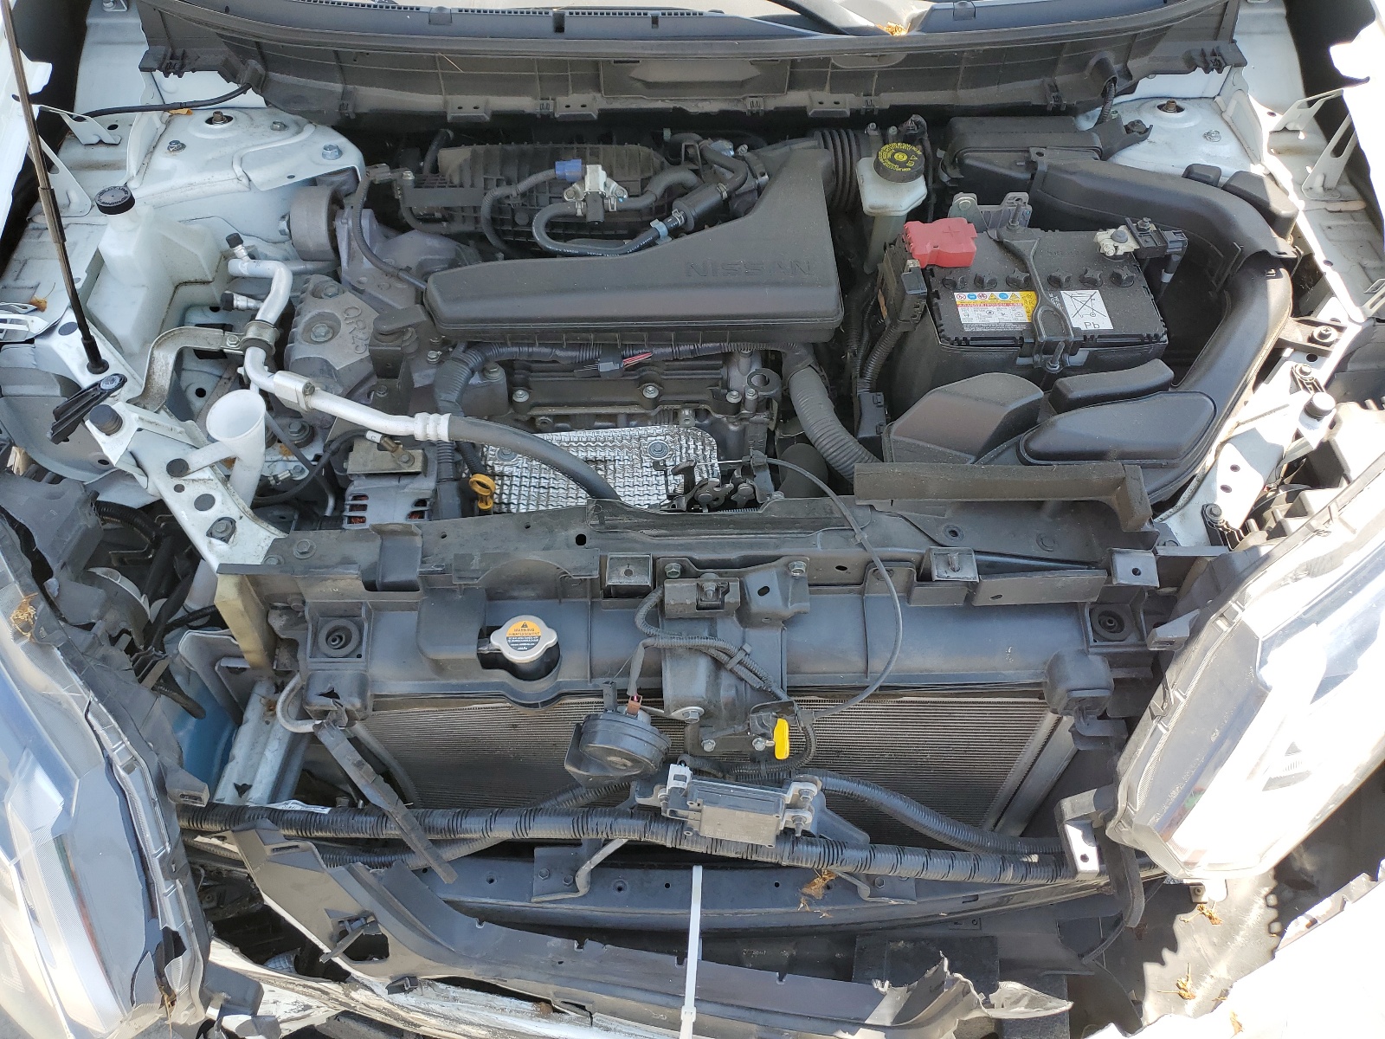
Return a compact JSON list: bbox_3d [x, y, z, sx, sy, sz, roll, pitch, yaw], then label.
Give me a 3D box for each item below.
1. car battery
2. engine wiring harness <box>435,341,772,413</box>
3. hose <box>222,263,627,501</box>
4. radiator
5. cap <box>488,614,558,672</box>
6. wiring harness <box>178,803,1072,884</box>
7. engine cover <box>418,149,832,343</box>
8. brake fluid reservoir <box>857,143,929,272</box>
[{"bbox_3d":[0.369,-0.206,1.187,0.234,0.213,0.175,-1,54,0],"label":"car battery"},{"bbox_3d":[-0.088,-0.145,1.064,0.335,0.055,0.050,-1,54,-1],"label":"engine wiring harness"},{"bbox_3d":[-0.273,-0.151,1.026,0.410,0.105,0.300,-1,54,0],"label":"hose"},{"bbox_3d":[0.018,0.271,1.099,0.630,0.425,0.047,-1,54,0],"label":"radiator"},{"bbox_3d":[-0.141,0.107,0.875,0.056,0.027,0.045,-1,54,0],"label":"cap"},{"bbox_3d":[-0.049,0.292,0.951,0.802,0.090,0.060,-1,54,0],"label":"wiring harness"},{"bbox_3d":[-0.059,-0.285,1.106,0.417,0.080,0.235,-1,54,0],"label":"engine cover"},{"bbox_3d":[0.241,-0.378,1.274,0.084,0.148,0.085,-1,54,0],"label":"brake fluid reservoir"}]

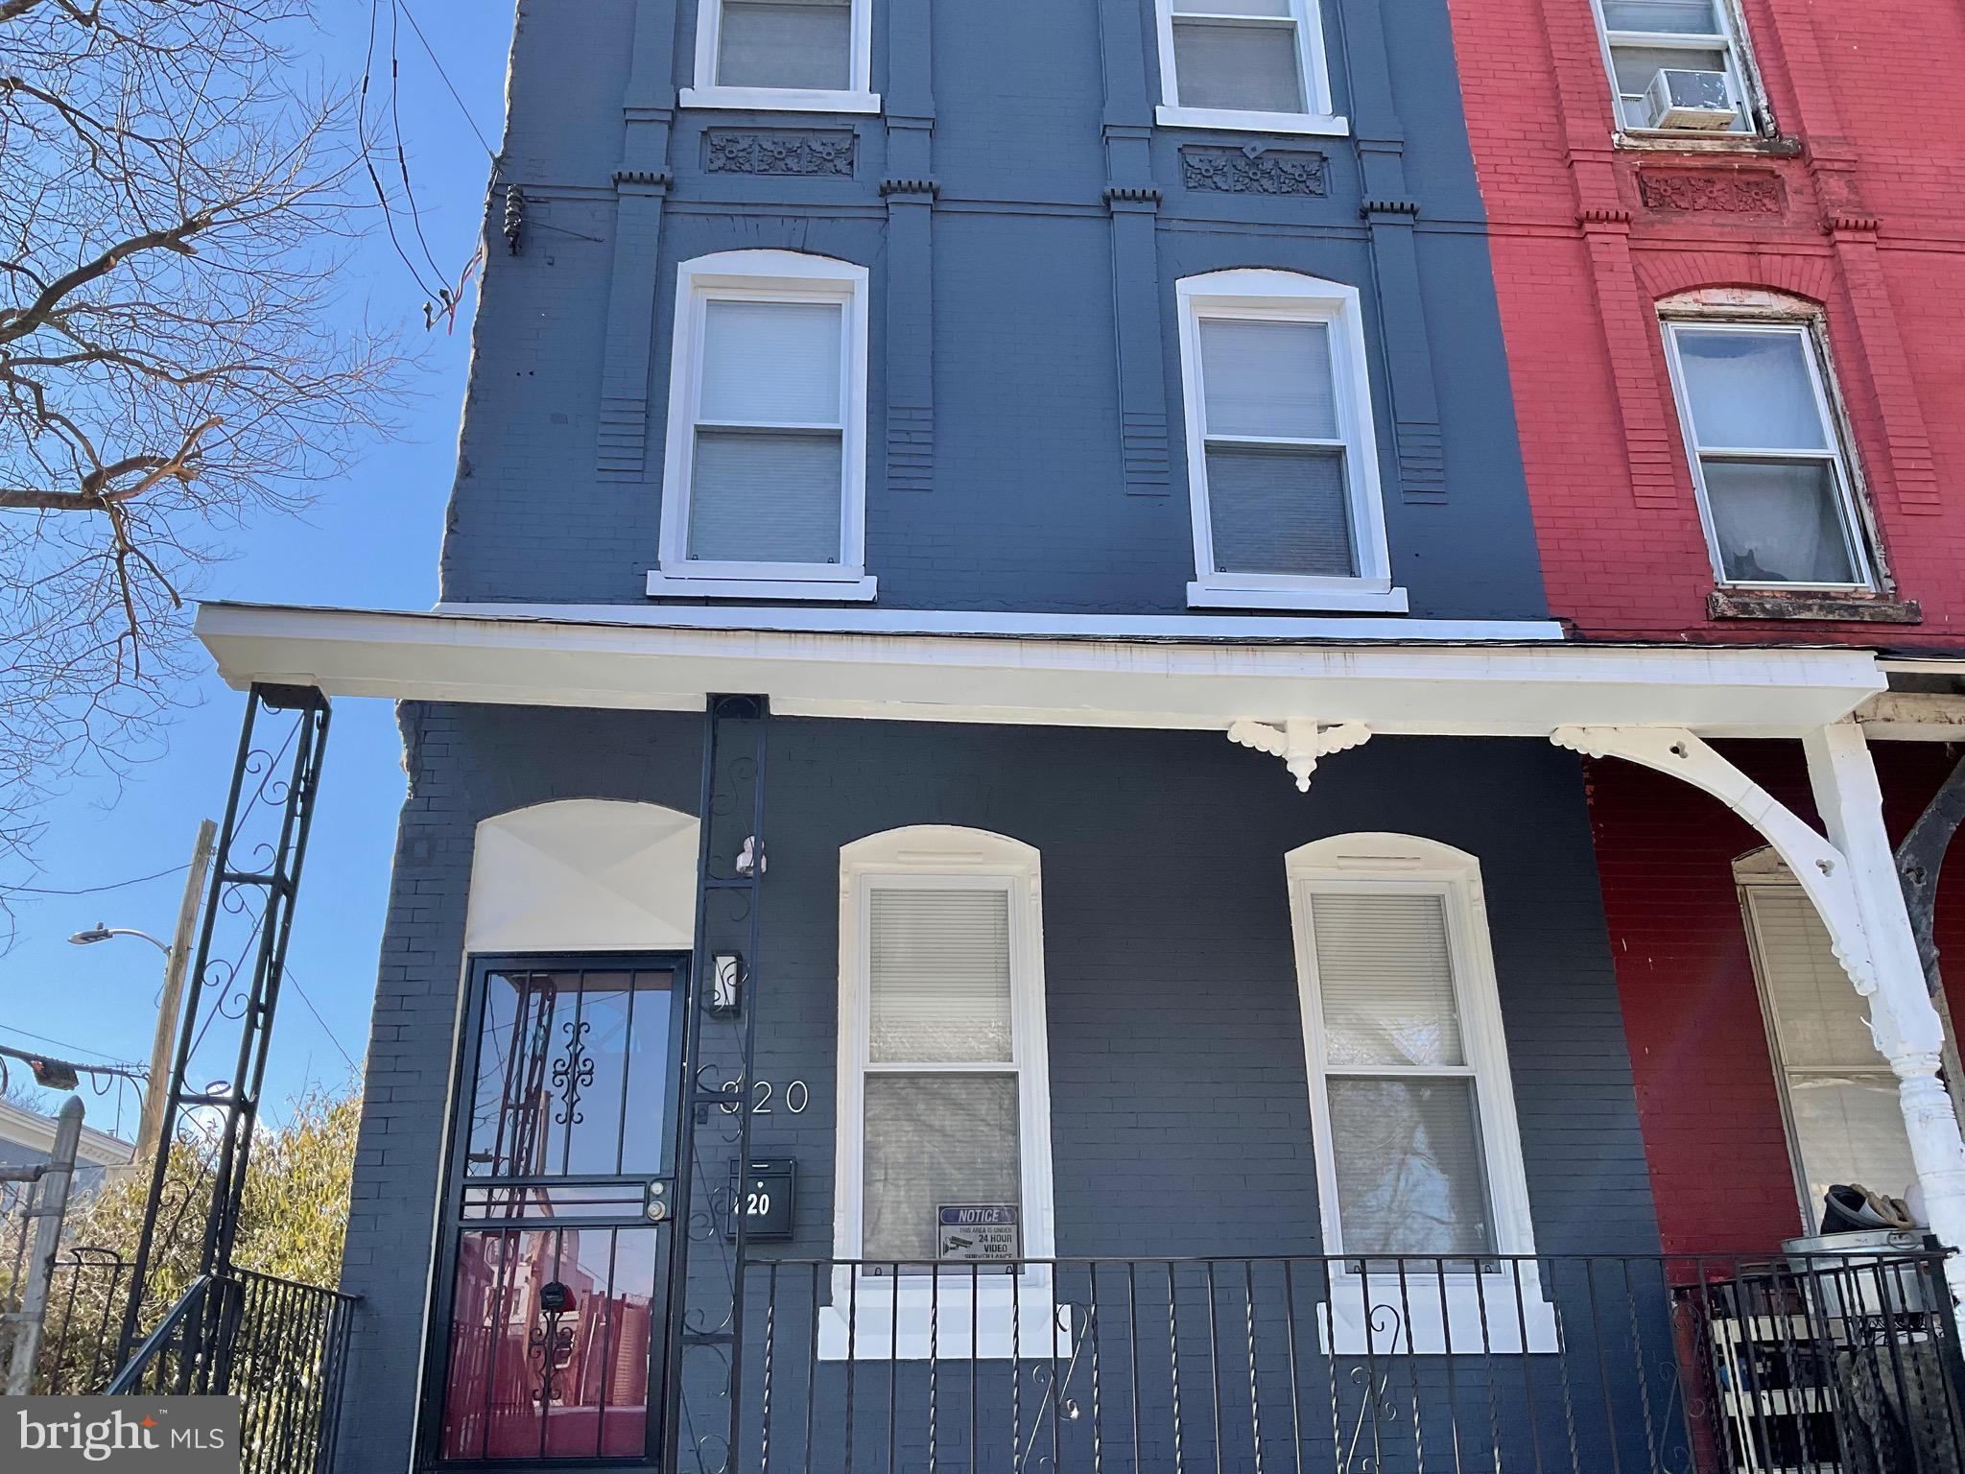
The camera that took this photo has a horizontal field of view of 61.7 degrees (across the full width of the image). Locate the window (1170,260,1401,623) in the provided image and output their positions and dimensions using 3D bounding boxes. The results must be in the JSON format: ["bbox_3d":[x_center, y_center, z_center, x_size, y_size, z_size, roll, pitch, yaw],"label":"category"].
[{"bbox_3d":[1.512,-1.530,8.368,1.020,2.020,0.150,1,-22,-4],"label":"window"}]

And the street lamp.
[{"bbox_3d":[-11.139,2.709,21.353,1.680,0.500,0.250,-9,-23,19],"label":"street lamp"}]

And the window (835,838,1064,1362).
[{"bbox_3d":[-0.166,1.452,7.022,0.925,2.245,0.150,1,-22,-4],"label":"window"}]

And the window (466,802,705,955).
[{"bbox_3d":[-1.750,0.608,7.272,0.990,0.705,0.100,1,-22,-4],"label":"window"}]

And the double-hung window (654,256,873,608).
[{"bbox_3d":[-1.060,-1.571,8.174,1.020,2.010,0.150,1,-22,-4],"label":"double-hung window"}]

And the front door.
[{"bbox_3d":[-1.718,1.891,6.744,0.950,2.040,0.080,1,-22,-4],"label":"front door"}]

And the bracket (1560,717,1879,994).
[{"bbox_3d":[2.455,0.401,5.557,0.970,0.945,0.080,1,-22,-4],"label":"bracket"}]

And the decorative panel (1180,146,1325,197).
[{"bbox_3d":[1.484,-3.062,8.949,0.800,0.313,0.060,1,-22,-4],"label":"decorative panel"}]

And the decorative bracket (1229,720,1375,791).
[{"bbox_3d":[1.085,0.064,5.582,0.497,0.270,0.100,1,-22,-4],"label":"decorative bracket"}]

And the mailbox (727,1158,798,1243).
[{"bbox_3d":[-0.894,1.874,6.683,0.259,0.307,0.110,1,-22,-4],"label":"mailbox"}]

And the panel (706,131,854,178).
[{"bbox_3d":[-1.074,-3.093,8.752,0.787,0.295,0.060,1,-22,-4],"label":"panel"}]

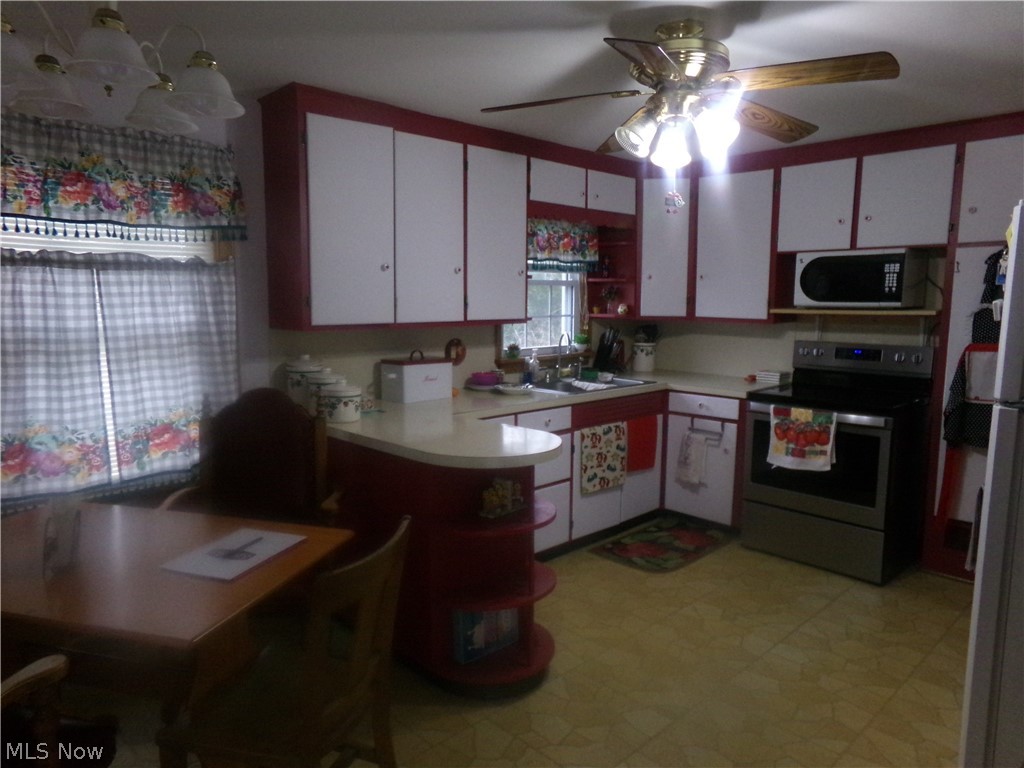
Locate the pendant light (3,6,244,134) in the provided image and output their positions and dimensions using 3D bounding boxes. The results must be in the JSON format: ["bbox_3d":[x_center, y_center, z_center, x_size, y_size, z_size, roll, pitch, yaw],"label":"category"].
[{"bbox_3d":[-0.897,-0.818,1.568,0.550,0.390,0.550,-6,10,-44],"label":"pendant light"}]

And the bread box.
[{"bbox_3d":[-0.490,-0.042,3.696,0.300,0.250,0.170,-6,9,-39],"label":"bread box"}]

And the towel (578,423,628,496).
[{"bbox_3d":[0.531,0.433,4.095,0.418,0.393,0.029,-6,10,-44],"label":"towel"}]

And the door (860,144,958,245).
[{"bbox_3d":[2.066,-0.970,3.730,0.020,0.490,0.441,-7,10,-44],"label":"door"}]

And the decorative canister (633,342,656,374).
[{"bbox_3d":[0.986,-0.190,5.186,0.158,0.204,0.158,-6,10,-44],"label":"decorative canister"}]

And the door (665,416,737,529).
[{"bbox_3d":[1.165,0.520,4.382,0.025,0.621,0.476,-6,10,-44],"label":"door"}]

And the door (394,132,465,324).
[{"bbox_3d":[-0.402,-0.747,3.480,0.417,0.886,0.025,-6,10,-44],"label":"door"}]

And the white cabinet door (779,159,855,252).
[{"bbox_3d":[1.740,-1.009,4.057,0.020,0.486,0.418,-7,10,-44],"label":"white cabinet door"}]

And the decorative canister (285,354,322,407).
[{"bbox_3d":[-0.958,0.001,3.265,0.165,0.268,0.165,-7,10,-44],"label":"decorative canister"}]

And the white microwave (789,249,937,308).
[{"bbox_3d":[1.954,-0.577,3.987,0.367,0.308,0.568,-6,10,-44],"label":"white microwave"}]

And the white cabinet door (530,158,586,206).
[{"bbox_3d":[0.263,-1.147,4.076,0.471,0.231,0.025,-6,10,-44],"label":"white cabinet door"}]

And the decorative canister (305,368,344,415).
[{"bbox_3d":[-0.839,0.038,3.183,0.165,0.218,0.165,-7,10,-44],"label":"decorative canister"}]

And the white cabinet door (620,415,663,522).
[{"bbox_3d":[0.782,0.504,4.302,0.421,0.606,0.020,-7,10,-44],"label":"white cabinet door"}]

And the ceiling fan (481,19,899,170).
[{"bbox_3d":[0.549,-0.915,2.259,1.275,0.478,1.224,-6,10,-44],"label":"ceiling fan"}]

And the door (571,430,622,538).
[{"bbox_3d":[0.477,0.540,4.003,0.437,0.615,0.020,-7,10,-44],"label":"door"}]

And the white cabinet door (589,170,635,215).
[{"bbox_3d":[0.620,-1.186,4.418,0.472,0.231,0.025,-6,10,-44],"label":"white cabinet door"}]

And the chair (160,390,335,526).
[{"bbox_3d":[-0.978,0.590,2.646,0.600,1.080,0.600,0,7,-6],"label":"chair"}]

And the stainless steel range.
[{"bbox_3d":[1.838,0.378,4.033,0.680,1.180,0.762,-7,10,-44],"label":"stainless steel range"}]

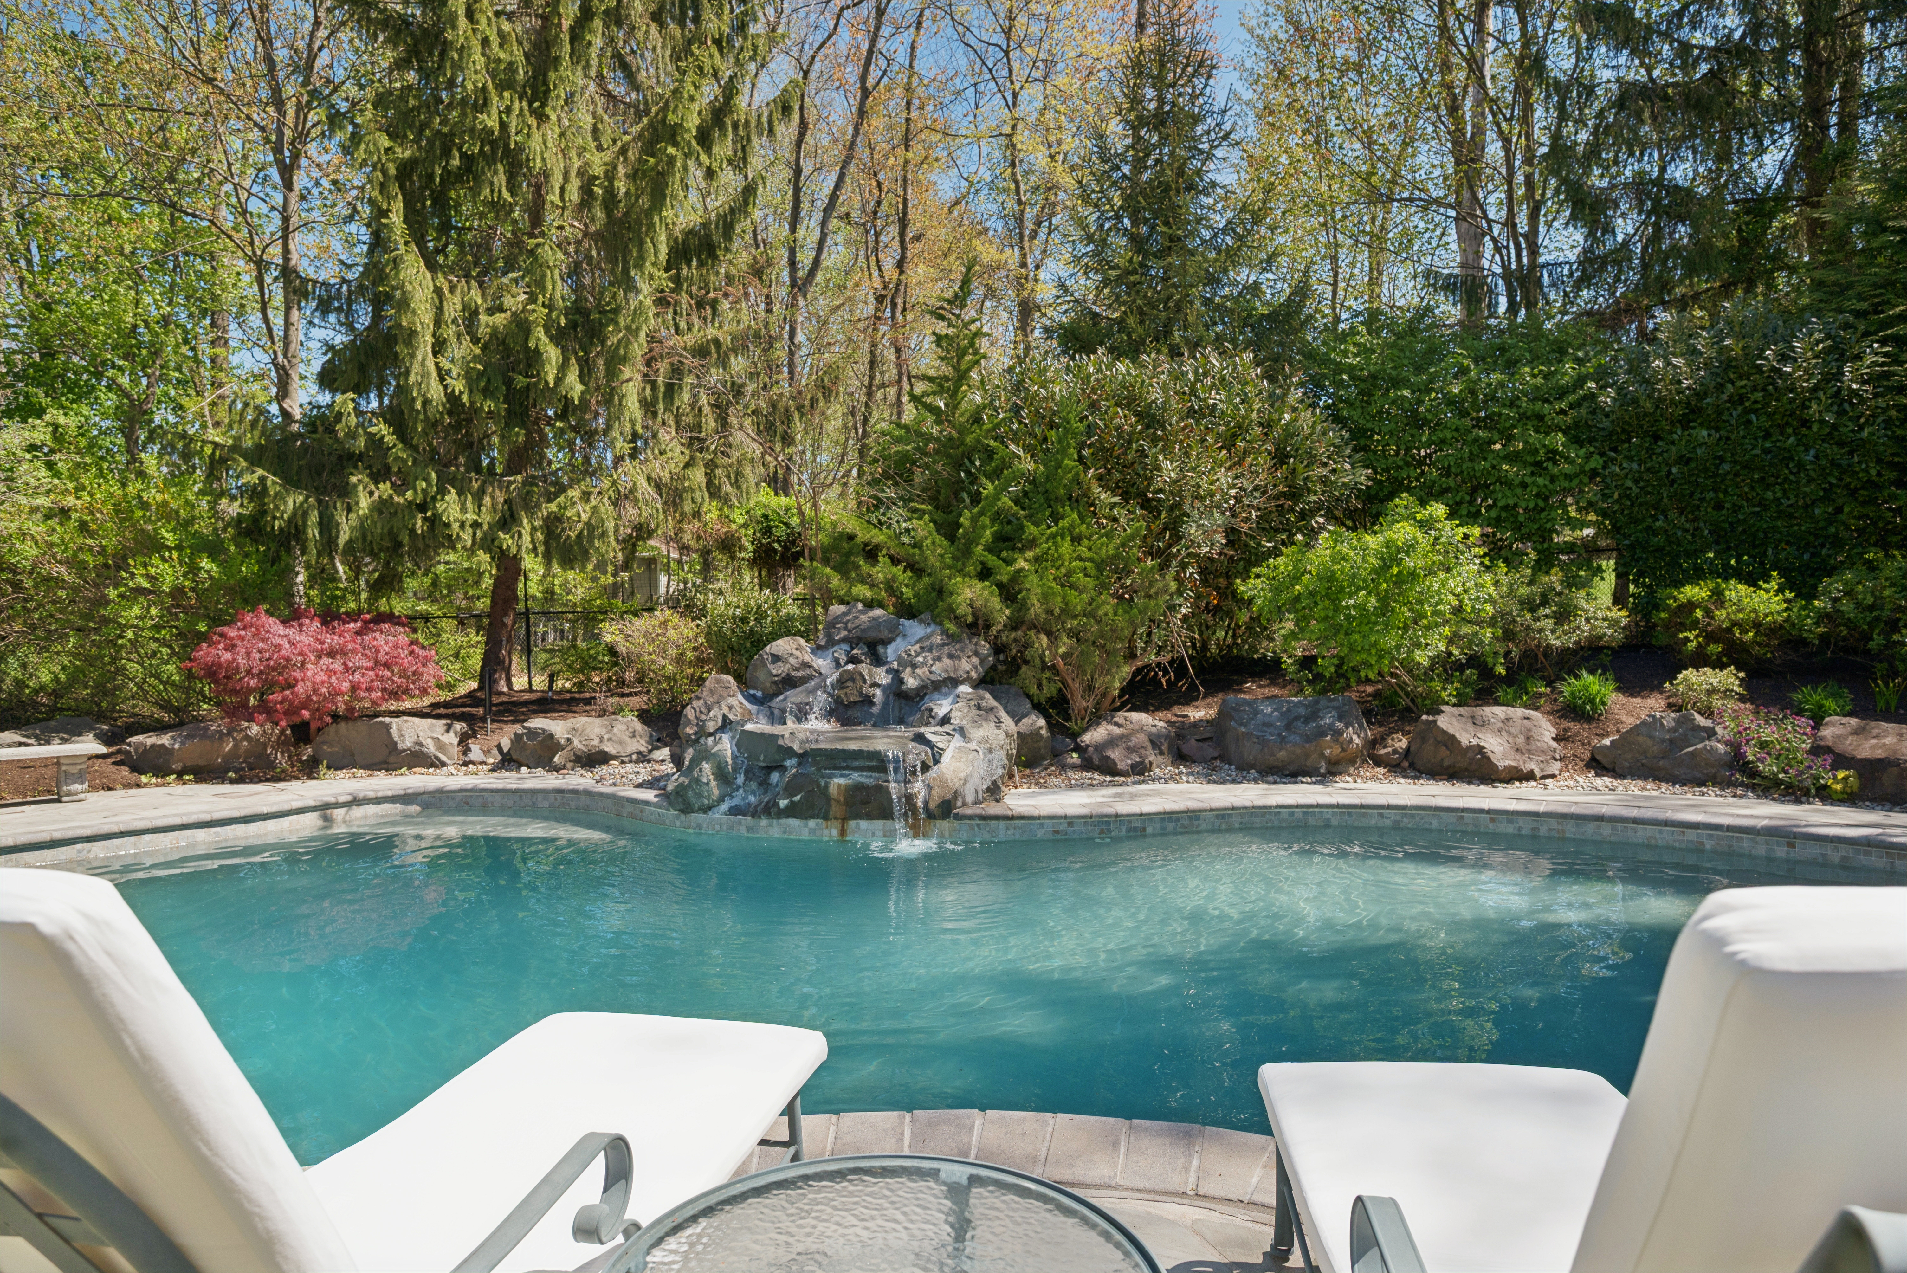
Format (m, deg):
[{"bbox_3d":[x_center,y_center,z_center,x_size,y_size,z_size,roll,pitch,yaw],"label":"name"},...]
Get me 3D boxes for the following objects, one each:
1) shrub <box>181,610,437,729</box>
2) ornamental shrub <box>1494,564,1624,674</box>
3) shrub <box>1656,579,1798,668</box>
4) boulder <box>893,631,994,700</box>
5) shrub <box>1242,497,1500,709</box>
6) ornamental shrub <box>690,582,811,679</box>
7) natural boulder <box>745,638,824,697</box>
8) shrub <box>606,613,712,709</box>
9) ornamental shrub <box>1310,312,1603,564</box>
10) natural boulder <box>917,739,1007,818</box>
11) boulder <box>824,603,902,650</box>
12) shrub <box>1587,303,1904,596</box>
[{"bbox_3d":[-6.089,0.355,10.600,2.176,1.238,1.950,0,0,0],"label":"shrub"},{"bbox_3d":[6.879,-0.162,12.700,1.459,1.300,1.400,0,0,0],"label":"ornamental shrub"},{"bbox_3d":[8.956,-0.138,12.900,1.363,1.066,1.350,0,0,0],"label":"shrub"},{"bbox_3d":[-0.073,0.244,9.100,0.816,0.561,0.650,0,0,0],"label":"boulder"},{"bbox_3d":[4.349,-0.326,11.600,2.499,2.207,2.300,0,0,0],"label":"shrub"},{"bbox_3d":[-2.205,0.016,12.200,1.302,1.201,1.250,0,0,0],"label":"ornamental shrub"},{"bbox_3d":[-1.362,0.247,9.000,0.615,0.496,0.550,0,0,0],"label":"natural boulder"},{"bbox_3d":[-3.086,0.259,11.700,1.145,1.044,1.100,0,0,0],"label":"shrub"},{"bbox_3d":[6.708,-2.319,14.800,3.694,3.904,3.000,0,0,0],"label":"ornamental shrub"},{"bbox_3d":[0.060,1.054,8.200,0.660,0.570,0.520,0,0,0],"label":"natural boulder"},{"bbox_3d":[-0.776,-0.076,9.500,0.677,0.411,0.580,0,0,0],"label":"boulder"},{"bbox_3d":[10.225,-2.221,14.300,3.542,4.035,3.000,0,0,0],"label":"shrub"}]

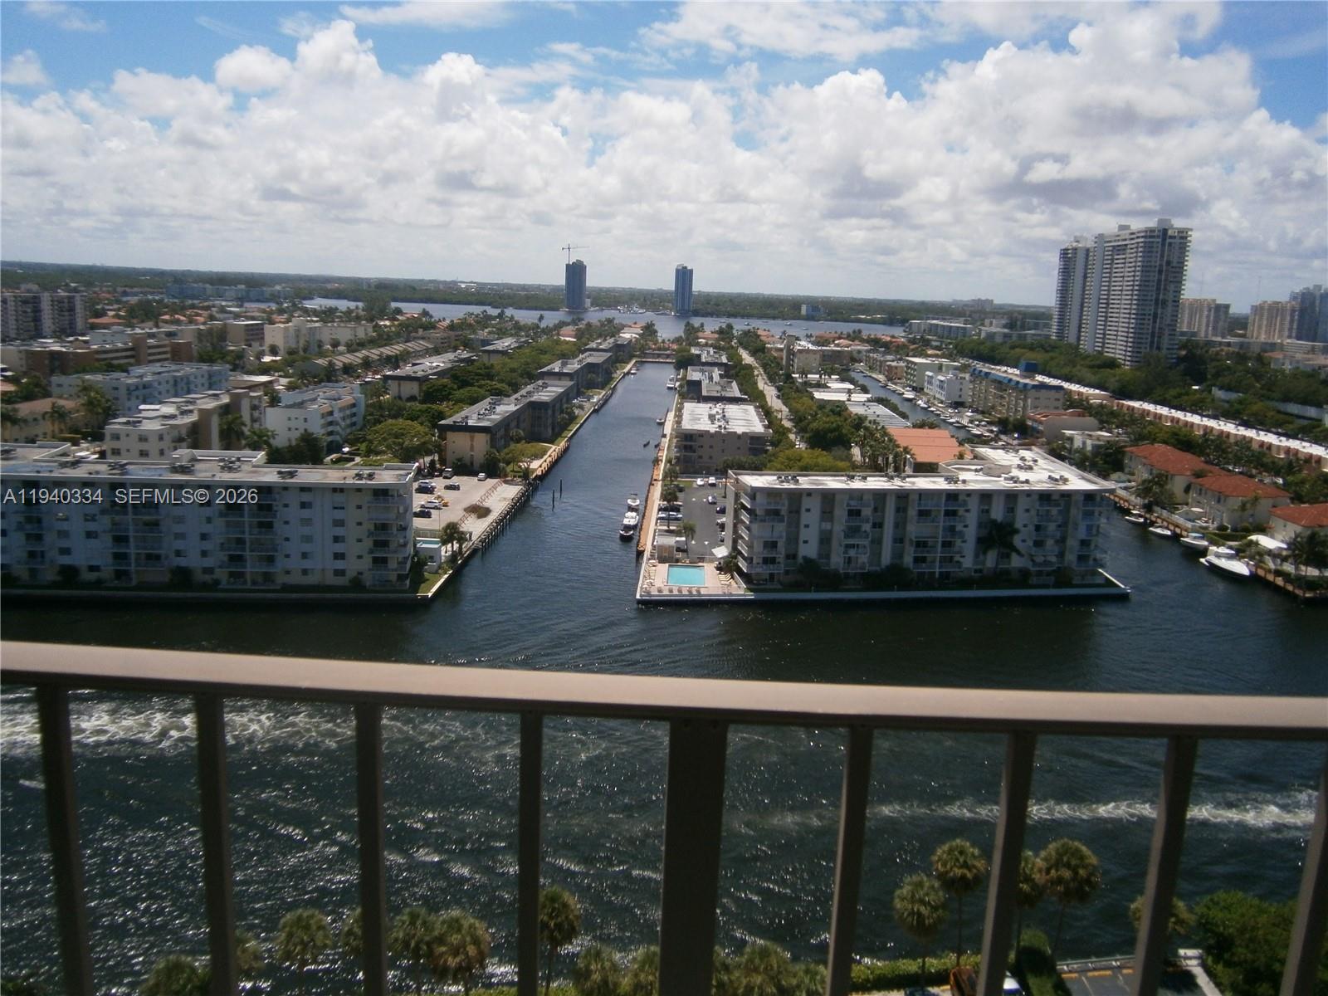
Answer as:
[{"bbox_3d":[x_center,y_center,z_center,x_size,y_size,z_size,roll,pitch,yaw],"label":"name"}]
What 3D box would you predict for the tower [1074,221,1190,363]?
[{"bbox_3d":[310.627,-130.532,663.733,28.000,102.000,76.000,2,12,0],"label":"tower"}]

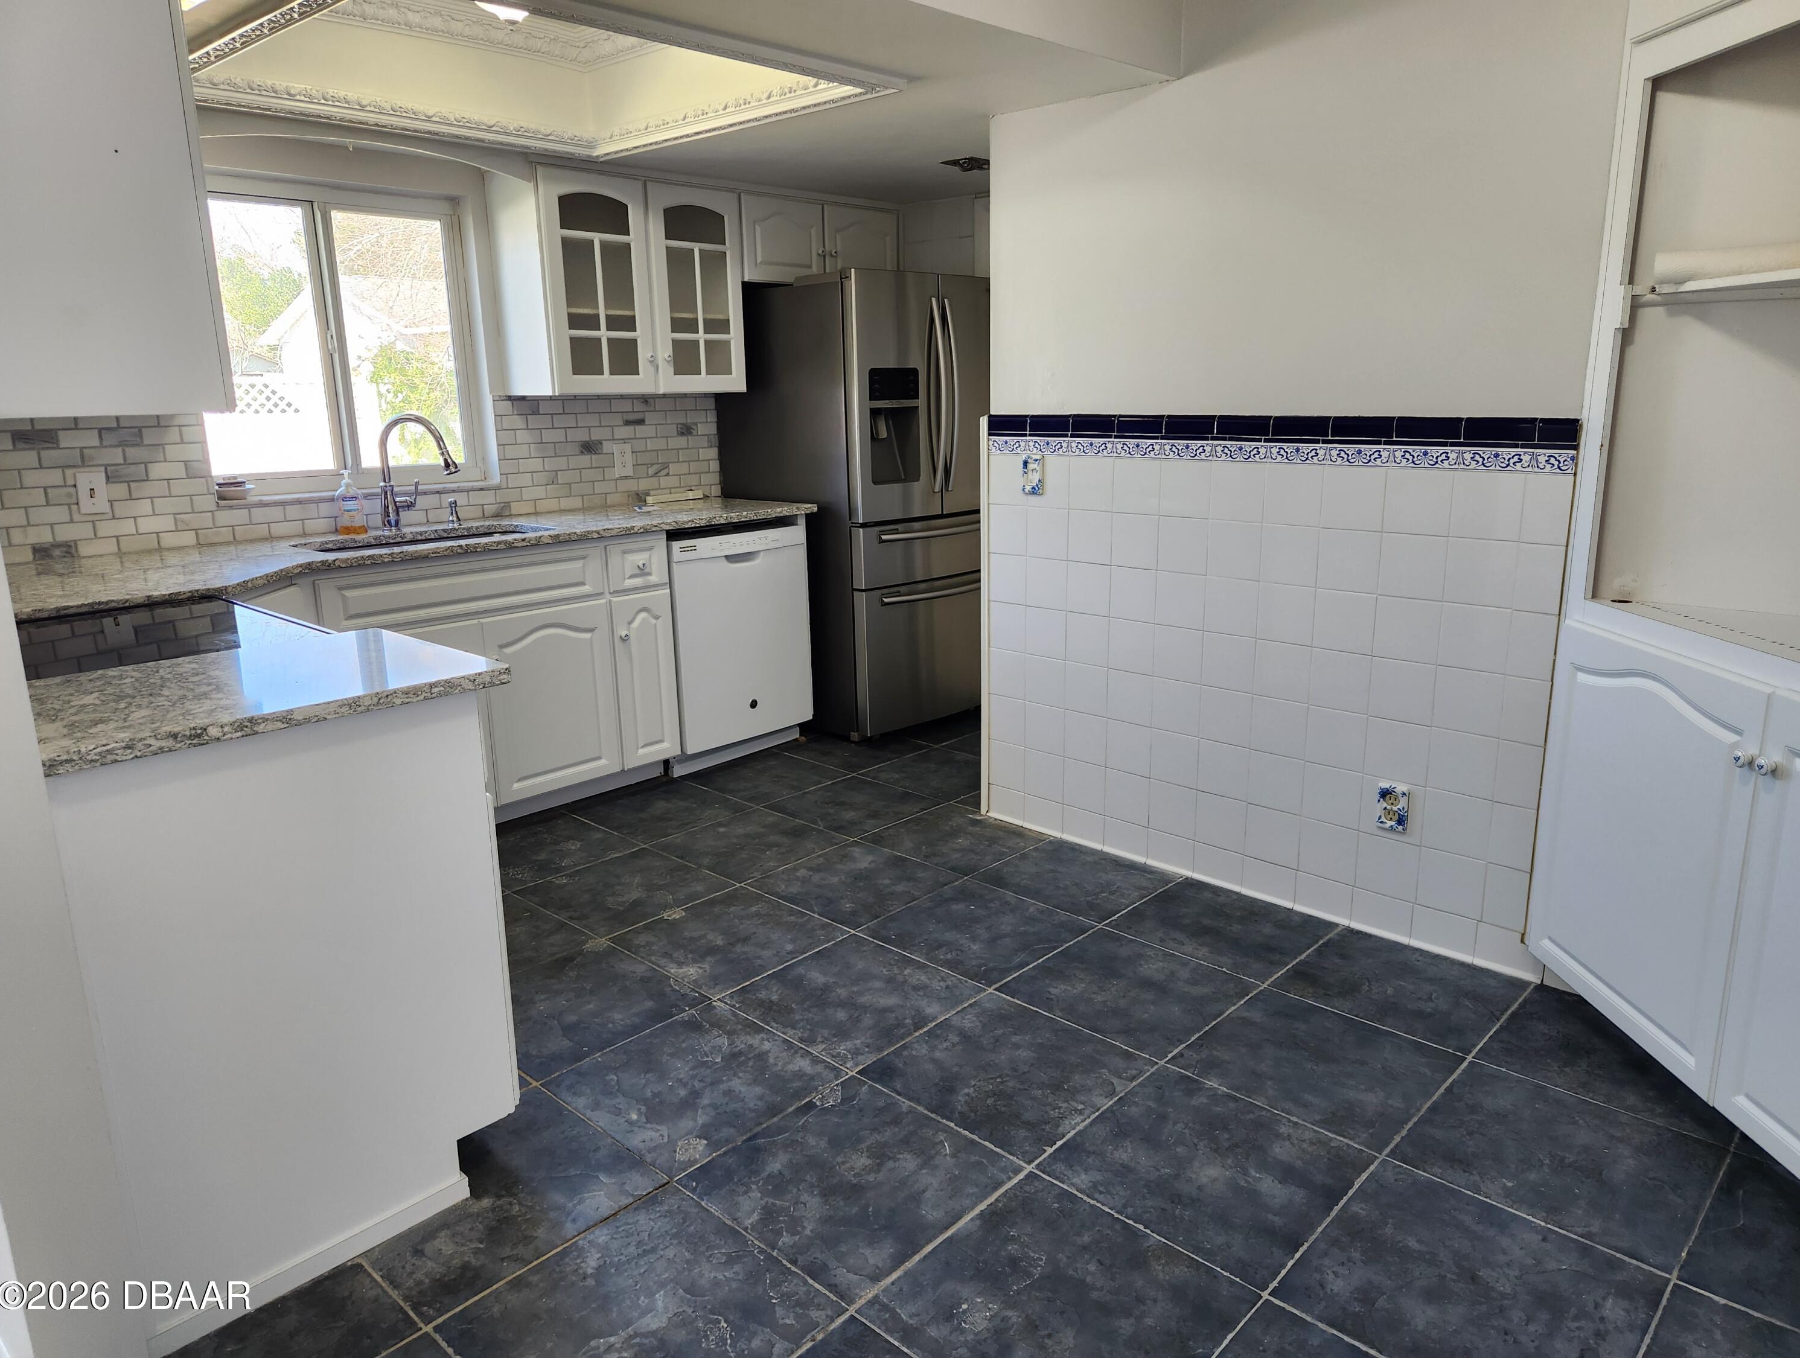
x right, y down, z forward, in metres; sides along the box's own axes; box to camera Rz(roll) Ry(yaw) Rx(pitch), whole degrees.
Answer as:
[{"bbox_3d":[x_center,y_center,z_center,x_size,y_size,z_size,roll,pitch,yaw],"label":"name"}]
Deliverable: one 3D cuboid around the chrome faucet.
[{"bbox_3d":[-1.549,-0.665,3.864,0.250,0.375,0.100,-4,14,-11],"label":"chrome faucet"}]

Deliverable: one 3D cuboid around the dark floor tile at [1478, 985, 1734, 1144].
[{"bbox_3d":[1.510,0.792,2.523,0.452,0.010,0.429,12,19,42],"label":"dark floor tile"}]

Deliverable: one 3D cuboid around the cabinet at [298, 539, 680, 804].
[{"bbox_3d":[-1.407,-0.028,3.947,0.615,0.815,1.180,12,19,42],"label":"cabinet"}]

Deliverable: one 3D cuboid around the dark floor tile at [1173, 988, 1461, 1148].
[{"bbox_3d":[0.868,0.797,2.499,0.450,0.013,0.450,12,19,42],"label":"dark floor tile"}]

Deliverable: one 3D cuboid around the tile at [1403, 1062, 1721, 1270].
[{"bbox_3d":[1.201,0.868,2.196,0.450,0.013,0.450,12,19,42],"label":"tile"}]

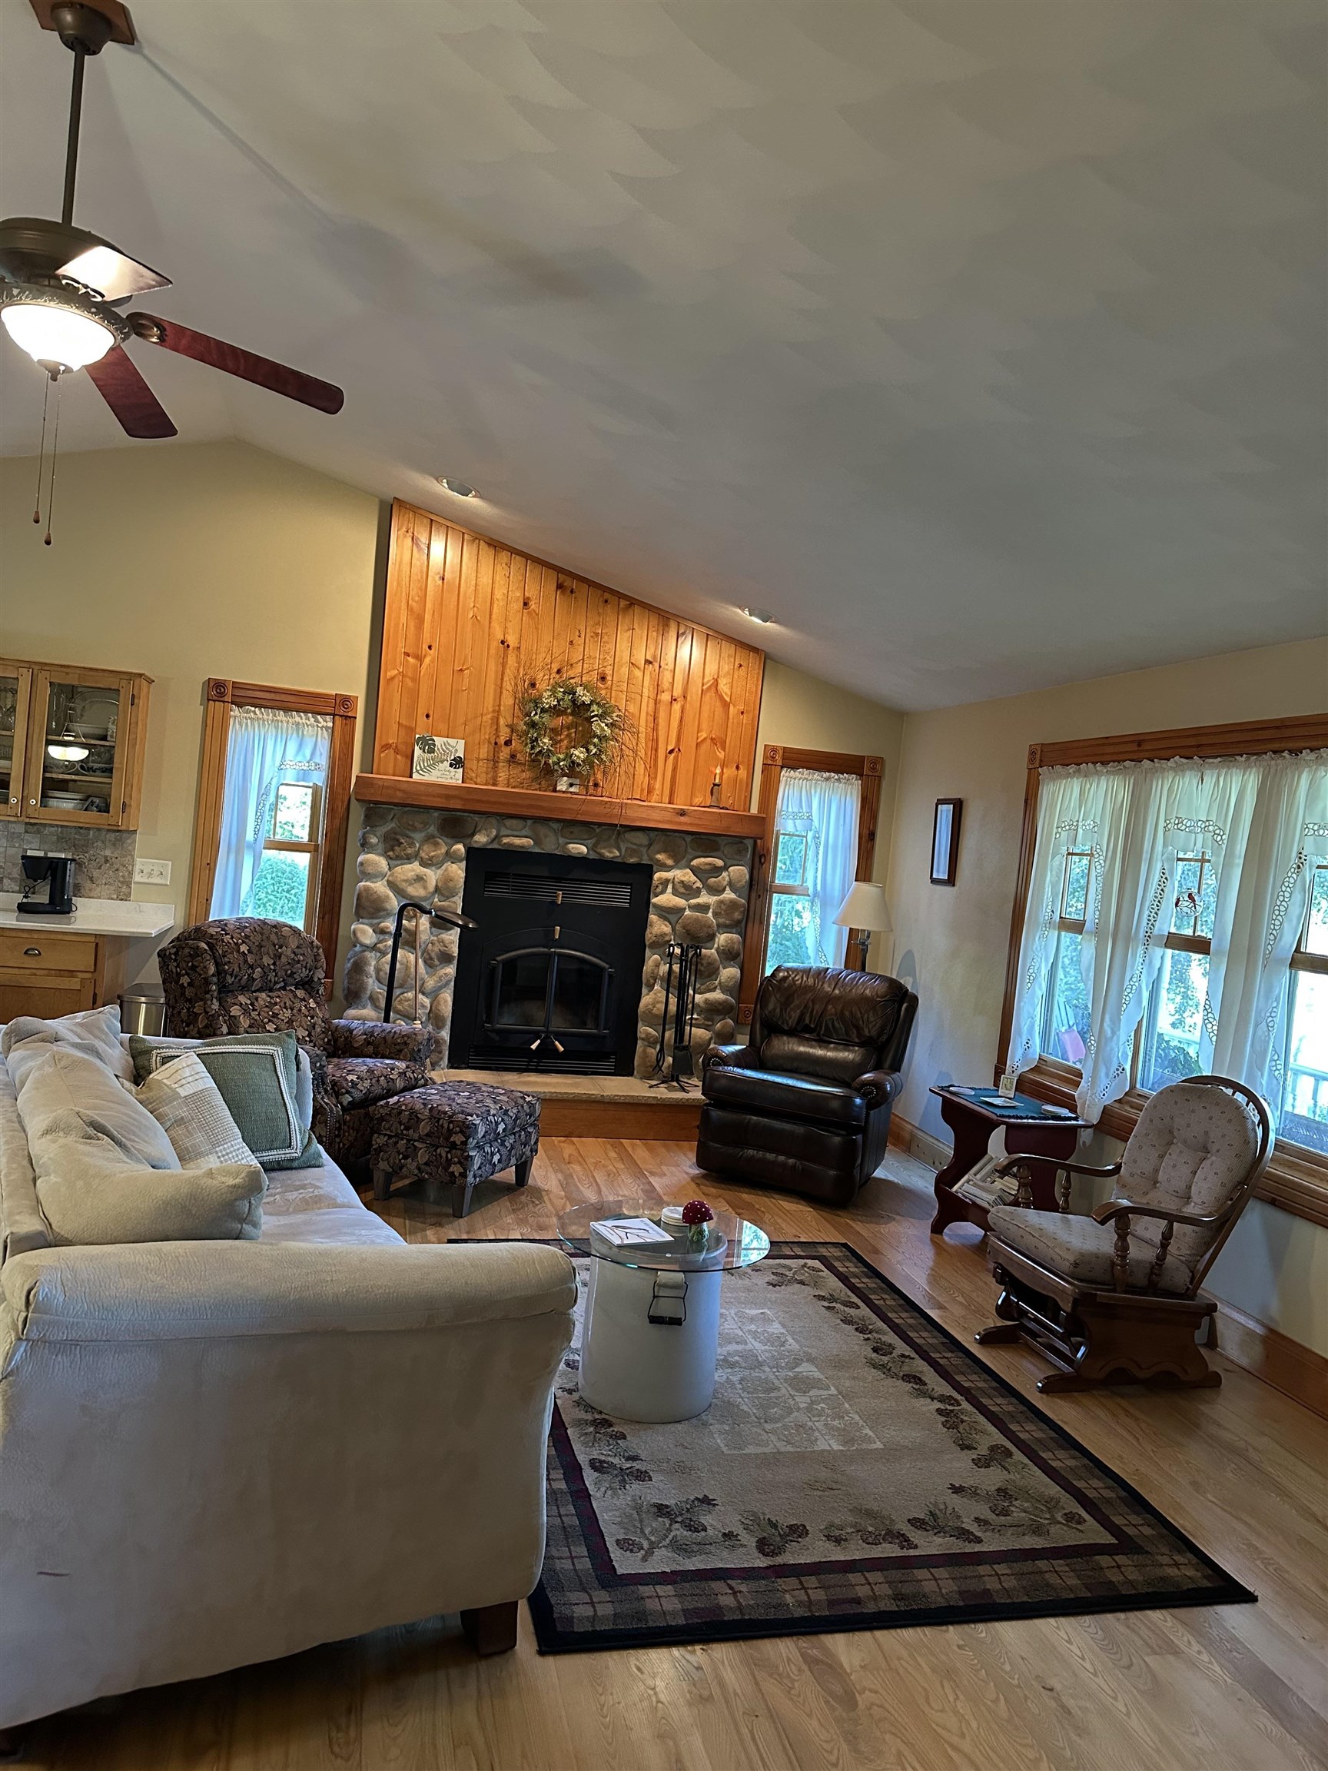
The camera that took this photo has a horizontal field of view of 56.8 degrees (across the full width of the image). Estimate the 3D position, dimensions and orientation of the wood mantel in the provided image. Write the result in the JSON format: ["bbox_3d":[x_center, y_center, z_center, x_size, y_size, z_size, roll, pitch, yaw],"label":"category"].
[{"bbox_3d":[-0.519,-0.410,6.552,2.185,0.130,0.180,5,2,-14],"label":"wood mantel"}]

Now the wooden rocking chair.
[{"bbox_3d":[1.444,1.057,3.924,0.690,0.960,0.640,5,2,-16],"label":"wooden rocking chair"}]

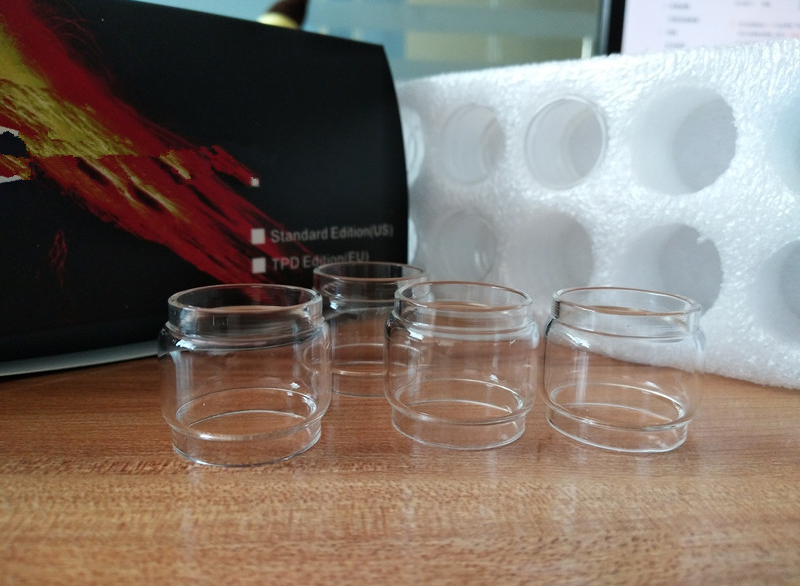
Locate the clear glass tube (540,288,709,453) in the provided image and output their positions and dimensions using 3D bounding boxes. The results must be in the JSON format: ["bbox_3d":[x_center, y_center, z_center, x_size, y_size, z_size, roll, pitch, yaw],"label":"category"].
[{"bbox_3d":[0.043,0.014,0.118,0.029,0.025,0.029,2,11,0],"label":"clear glass tube"}]

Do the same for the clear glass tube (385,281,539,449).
[{"bbox_3d":[0.012,0.013,0.117,0.029,0.025,0.029,2,11,0],"label":"clear glass tube"}]

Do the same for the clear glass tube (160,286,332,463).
[{"bbox_3d":[-0.027,0.013,0.108,0.029,0.025,0.029,2,11,0],"label":"clear glass tube"}]

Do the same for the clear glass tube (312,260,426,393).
[{"bbox_3d":[-0.007,0.008,0.141,0.029,0.025,0.029,2,11,0],"label":"clear glass tube"}]

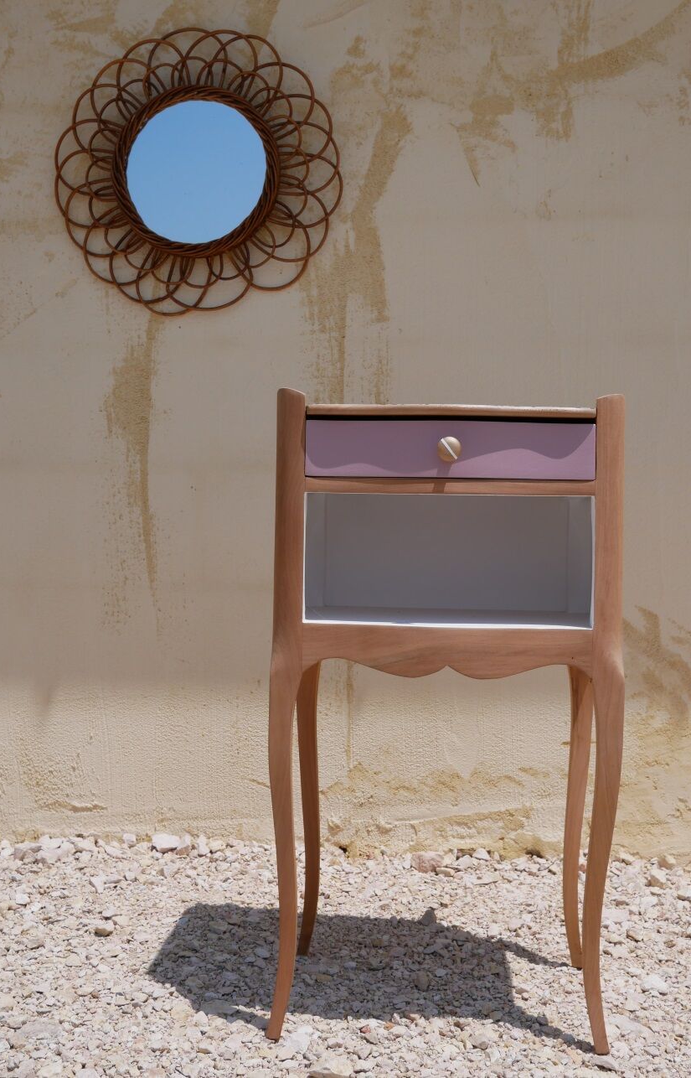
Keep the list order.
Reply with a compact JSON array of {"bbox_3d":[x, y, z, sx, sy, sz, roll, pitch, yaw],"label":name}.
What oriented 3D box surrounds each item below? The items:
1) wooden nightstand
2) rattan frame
[{"bbox_3d":[0.114,0.191,1.445,0.373,0.690,0.300,1,0,4],"label":"wooden nightstand"},{"bbox_3d":[-0.255,-0.633,2.150,0.500,0.495,0.040,1,0,6],"label":"rattan frame"}]

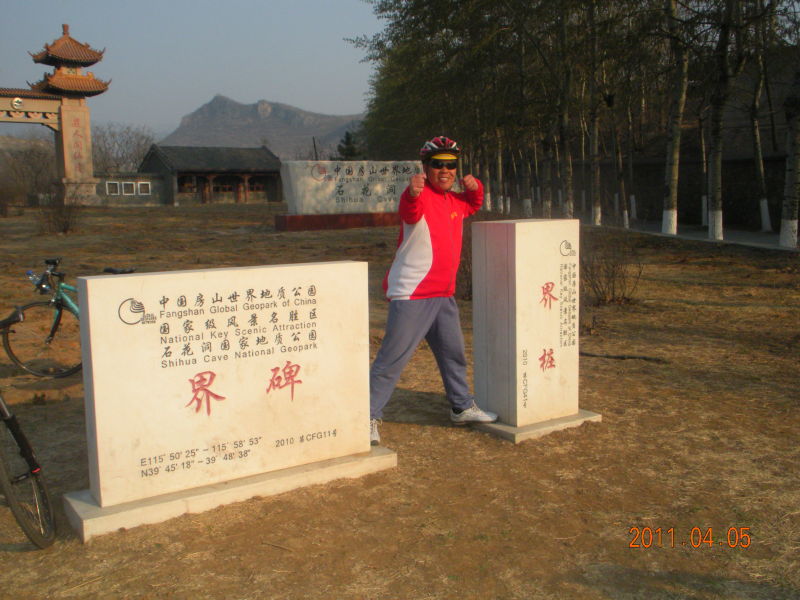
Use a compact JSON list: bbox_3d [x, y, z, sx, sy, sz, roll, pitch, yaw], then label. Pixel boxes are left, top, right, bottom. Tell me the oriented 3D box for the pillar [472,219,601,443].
[{"bbox_3d":[0.757,0.140,4.981,0.698,1.218,0.568,-6,8,-35],"label":"pillar"}]

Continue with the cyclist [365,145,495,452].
[{"bbox_3d":[0.195,-0.064,4.721,0.770,1.700,0.560,-4,7,-24],"label":"cyclist"}]

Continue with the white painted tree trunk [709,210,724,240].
[{"bbox_3d":[9.847,-2.322,25.927,0.410,0.960,0.410,-1,7,0],"label":"white painted tree trunk"}]

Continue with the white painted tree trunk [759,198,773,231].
[{"bbox_3d":[13.781,-3.186,31.371,0.380,1.220,0.380,-1,7,0],"label":"white painted tree trunk"}]

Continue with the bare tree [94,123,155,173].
[{"bbox_3d":[-28.318,-13.827,84.903,6.200,8.200,5.600,-1,7,0],"label":"bare tree"}]

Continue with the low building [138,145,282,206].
[{"bbox_3d":[-16.877,-11.202,74.989,10.000,5.200,7.300,-6,8,-34],"label":"low building"}]

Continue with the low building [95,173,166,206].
[{"bbox_3d":[-23.728,-9.441,71.347,6.200,2.950,3.000,-6,8,-34],"label":"low building"}]

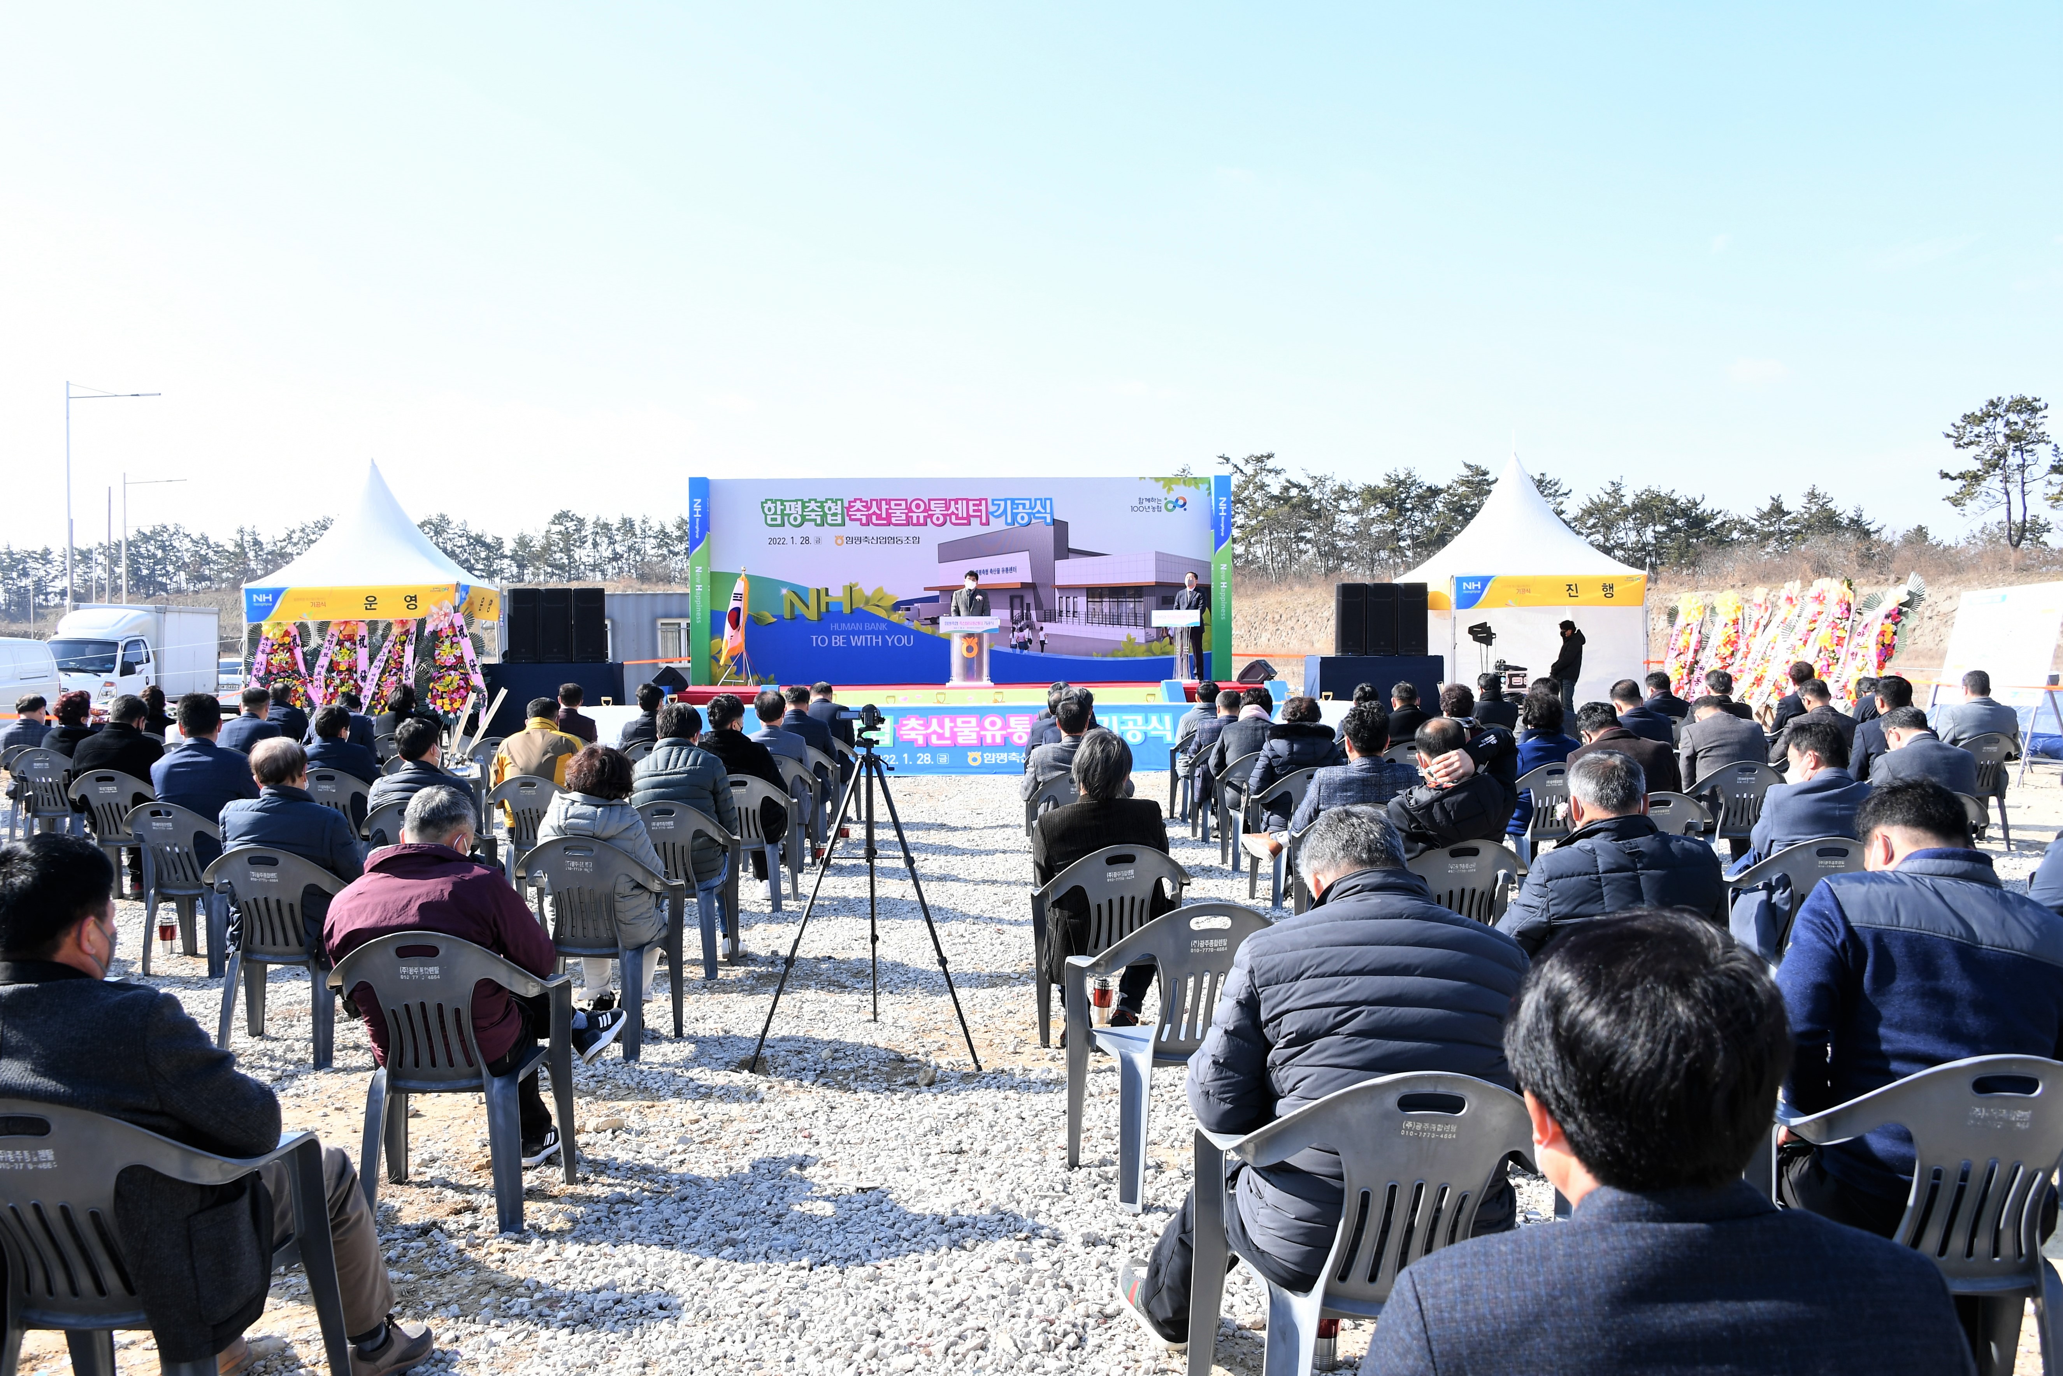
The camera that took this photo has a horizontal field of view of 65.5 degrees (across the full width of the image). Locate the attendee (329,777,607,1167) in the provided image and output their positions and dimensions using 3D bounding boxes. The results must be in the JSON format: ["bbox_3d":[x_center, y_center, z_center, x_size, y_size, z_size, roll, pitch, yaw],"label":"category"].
[{"bbox_3d":[-1.485,0.798,4.386,0.660,1.190,0.820,0,2,4],"label":"attendee"}]

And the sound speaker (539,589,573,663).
[{"bbox_3d":[-7.726,-1.016,26.100,0.520,1.200,0.520,0,1,-4],"label":"sound speaker"}]

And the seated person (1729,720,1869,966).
[{"bbox_3d":[2.725,0.679,5.766,0.600,1.190,0.780,0,1,2],"label":"seated person"}]

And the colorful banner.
[{"bbox_3d":[-1.154,-1.726,26.100,8.600,3.380,0.150,-1,2,-2],"label":"colorful banner"}]

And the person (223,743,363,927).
[{"bbox_3d":[-2.665,0.745,6.075,0.560,1.210,0.820,0,2,4],"label":"person"}]

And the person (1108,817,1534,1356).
[{"bbox_3d":[0.505,0.795,3.026,0.630,1.250,1.000,-1,2,-12],"label":"person"}]

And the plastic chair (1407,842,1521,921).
[{"bbox_3d":[1.506,0.914,5.837,0.555,0.780,0.530,0,2,-2],"label":"plastic chair"}]

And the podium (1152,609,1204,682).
[{"bbox_3d":[2.260,-0.642,24.592,0.740,1.120,0.500,0,2,18],"label":"podium"}]

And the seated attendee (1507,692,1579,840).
[{"bbox_3d":[2.854,0.607,9.223,0.510,1.220,0.820,-1,2,-8],"label":"seated attendee"}]

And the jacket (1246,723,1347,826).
[{"bbox_3d":[1.506,0.487,9.129,0.537,0.648,0.456,0,1,-2],"label":"jacket"}]

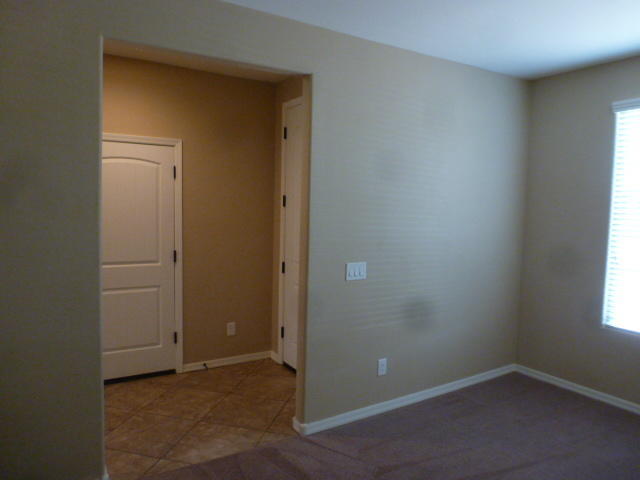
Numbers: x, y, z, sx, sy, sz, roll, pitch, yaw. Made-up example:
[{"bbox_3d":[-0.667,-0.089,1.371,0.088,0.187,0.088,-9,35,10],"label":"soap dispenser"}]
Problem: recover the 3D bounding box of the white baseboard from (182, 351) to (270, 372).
[{"bbox_3d":[-0.887,1.182,4.318,0.860,0.074,0.016,-2,5,-31],"label":"white baseboard"}]

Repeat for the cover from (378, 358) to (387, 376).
[{"bbox_3d":[0.477,0.973,3.375,0.075,0.120,0.012,-2,5,-31],"label":"cover"}]

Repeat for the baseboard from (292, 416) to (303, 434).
[{"bbox_3d":[-0.155,1.295,3.086,0.016,0.076,0.125,-2,5,-31],"label":"baseboard"}]

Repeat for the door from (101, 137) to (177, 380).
[{"bbox_3d":[-1.657,0.183,3.800,0.930,2.115,0.100,-2,5,-31],"label":"door"}]

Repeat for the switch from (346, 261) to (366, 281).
[{"bbox_3d":[0.266,0.224,3.178,0.165,0.120,0.012,-2,5,-31],"label":"switch"}]

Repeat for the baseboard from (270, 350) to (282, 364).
[{"bbox_3d":[-0.457,1.181,4.434,0.016,0.074,0.250,-2,5,-31],"label":"baseboard"}]

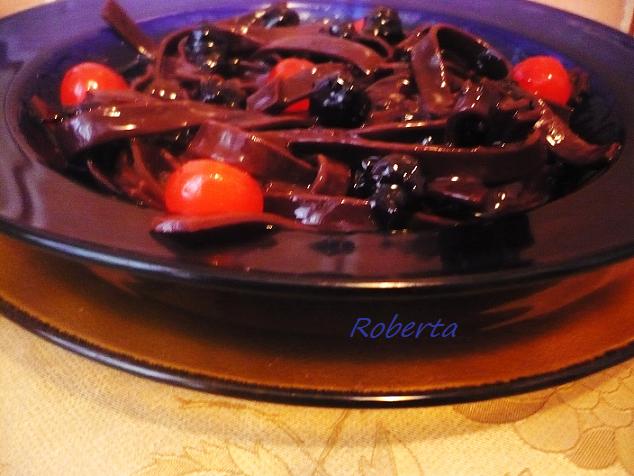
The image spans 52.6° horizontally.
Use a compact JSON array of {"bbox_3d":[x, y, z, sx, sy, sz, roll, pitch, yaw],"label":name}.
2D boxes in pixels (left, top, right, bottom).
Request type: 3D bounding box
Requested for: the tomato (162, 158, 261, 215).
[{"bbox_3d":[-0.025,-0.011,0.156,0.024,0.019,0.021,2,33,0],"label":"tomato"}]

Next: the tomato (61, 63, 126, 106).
[{"bbox_3d":[-0.074,-0.049,0.213,0.023,0.019,0.021,2,33,0],"label":"tomato"}]

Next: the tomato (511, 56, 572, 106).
[{"bbox_3d":[0.082,-0.056,0.232,0.022,0.021,0.021,2,33,0],"label":"tomato"}]

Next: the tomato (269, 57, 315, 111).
[{"bbox_3d":[-0.008,-0.051,0.217,0.021,0.022,0.021,2,33,0],"label":"tomato"}]

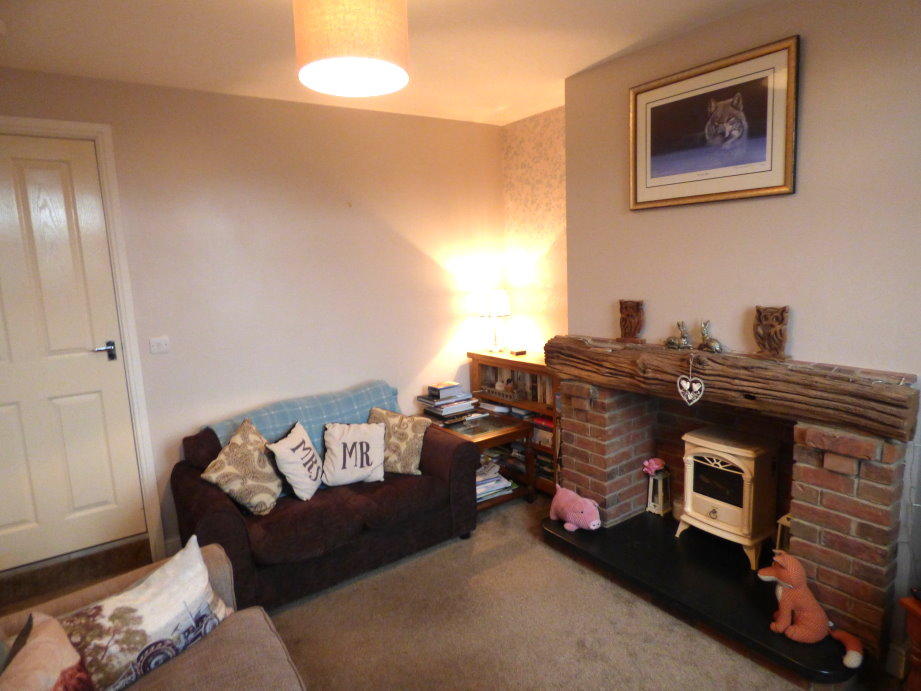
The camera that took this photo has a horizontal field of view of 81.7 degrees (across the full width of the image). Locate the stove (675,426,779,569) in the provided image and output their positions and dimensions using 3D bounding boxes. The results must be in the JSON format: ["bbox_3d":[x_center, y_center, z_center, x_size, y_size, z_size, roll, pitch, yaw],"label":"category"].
[{"bbox_3d":[1.285,0.721,2.579,0.240,0.540,0.390,-9,11,-37],"label":"stove"}]

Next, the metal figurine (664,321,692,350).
[{"bbox_3d":[1.010,-0.052,2.450,0.052,0.125,0.100,-8,10,-34],"label":"metal figurine"}]

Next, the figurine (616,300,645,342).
[{"bbox_3d":[0.857,-0.123,2.676,0.080,0.205,0.108,-8,10,-34],"label":"figurine"}]

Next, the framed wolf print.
[{"bbox_3d":[1.034,-0.894,2.266,0.030,0.562,0.720,-9,11,-37],"label":"framed wolf print"}]

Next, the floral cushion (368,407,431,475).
[{"bbox_3d":[-0.365,0.564,3.083,0.360,0.360,0.130,9,-17,-9],"label":"floral cushion"}]

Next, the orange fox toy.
[{"bbox_3d":[1.284,0.940,1.960,0.330,0.300,0.190,4,11,36],"label":"orange fox toy"}]

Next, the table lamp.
[{"bbox_3d":[0.252,-0.180,3.822,0.235,0.450,0.235,-2,8,0],"label":"table lamp"}]

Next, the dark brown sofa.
[{"bbox_3d":[-0.717,0.732,2.941,1.460,0.815,0.770,-8,10,-34],"label":"dark brown sofa"}]

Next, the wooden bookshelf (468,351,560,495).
[{"bbox_3d":[0.457,0.503,3.579,0.300,0.870,0.850,-9,11,-37],"label":"wooden bookshelf"}]

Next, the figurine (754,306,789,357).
[{"bbox_3d":[1.246,-0.051,2.123,0.080,0.205,0.108,-8,10,-34],"label":"figurine"}]

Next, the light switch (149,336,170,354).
[{"bbox_3d":[-1.568,0.002,2.775,0.088,0.087,0.012,-7,10,-30],"label":"light switch"}]

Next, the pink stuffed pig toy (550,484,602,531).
[{"bbox_3d":[0.641,0.896,2.945,0.145,0.185,0.270,-8,10,-34],"label":"pink stuffed pig toy"}]

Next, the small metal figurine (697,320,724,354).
[{"bbox_3d":[1.102,-0.038,2.328,0.050,0.128,0.090,-8,10,-34],"label":"small metal figurine"}]

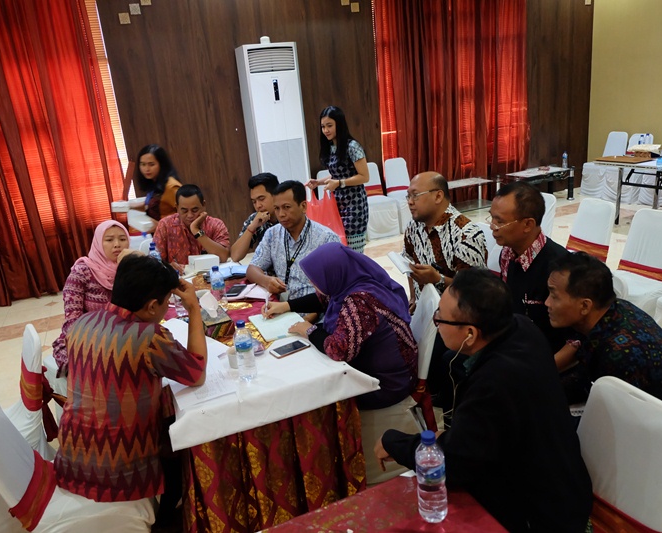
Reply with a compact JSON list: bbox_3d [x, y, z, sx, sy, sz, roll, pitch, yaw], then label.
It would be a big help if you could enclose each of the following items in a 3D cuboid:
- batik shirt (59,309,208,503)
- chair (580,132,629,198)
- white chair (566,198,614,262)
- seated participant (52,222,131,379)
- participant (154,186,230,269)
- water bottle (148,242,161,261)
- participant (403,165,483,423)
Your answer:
[{"bbox_3d":[-0.699,0.432,1.847,0.470,0.630,0.380,-4,17,7],"label":"batik shirt"},{"bbox_3d":[4.023,-1.504,7.781,0.540,0.890,0.450,-13,19,-20],"label":"chair"},{"bbox_3d":[1.711,-0.008,3.812,0.540,0.890,0.450,-11,18,-16],"label":"white chair"},{"bbox_3d":[-1.093,0.367,2.848,0.630,1.200,0.490,1,18,22],"label":"seated participant"},{"bbox_3d":[-0.892,0.050,3.810,0.540,1.270,0.720,-9,17,-9],"label":"participant"},{"bbox_3d":[-1.085,-0.010,3.320,0.067,0.228,0.067,-13,19,-20],"label":"water bottle"},{"bbox_3d":[0.670,0.081,3.239,0.520,1.270,0.750,5,20,31],"label":"participant"}]

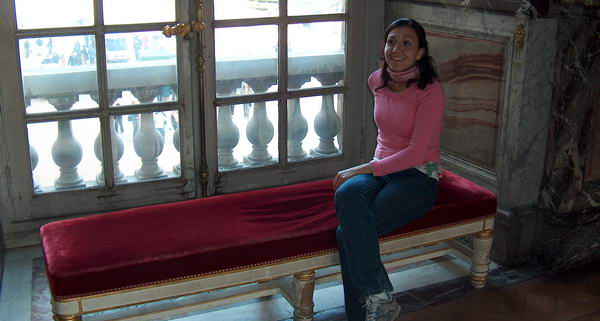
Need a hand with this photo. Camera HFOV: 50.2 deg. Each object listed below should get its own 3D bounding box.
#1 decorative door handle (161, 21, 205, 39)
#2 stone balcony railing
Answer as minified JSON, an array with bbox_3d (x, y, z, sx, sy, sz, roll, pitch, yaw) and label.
[{"bbox_3d":[-0.664,-0.746,3.650,0.235,0.075,0.080,-8,19,-24],"label":"decorative door handle"},{"bbox_3d":[-0.724,-0.261,4.189,2.200,0.768,0.260,-8,19,-24],"label":"stone balcony railing"}]

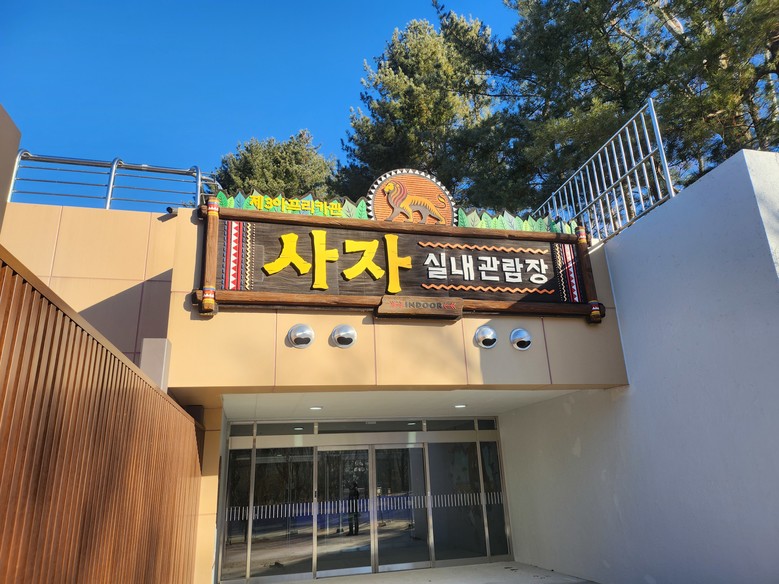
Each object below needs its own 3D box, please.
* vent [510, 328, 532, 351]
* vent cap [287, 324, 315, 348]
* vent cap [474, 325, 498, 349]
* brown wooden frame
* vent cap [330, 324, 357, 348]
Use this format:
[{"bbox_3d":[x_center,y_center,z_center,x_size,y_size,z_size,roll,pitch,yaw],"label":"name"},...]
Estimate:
[{"bbox_3d":[1.636,0.591,6.704,0.270,0.270,0.130,2,-19,-14],"label":"vent"},{"bbox_3d":[-0.989,0.507,6.063,0.270,0.270,0.130,2,-19,-14],"label":"vent cap"},{"bbox_3d":[1.185,0.556,6.601,0.270,0.270,0.130,2,-19,-14],"label":"vent cap"},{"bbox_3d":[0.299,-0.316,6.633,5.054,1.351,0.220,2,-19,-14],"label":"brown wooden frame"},{"bbox_3d":[-0.514,0.518,6.181,0.270,0.270,0.130,2,-19,-14],"label":"vent cap"}]

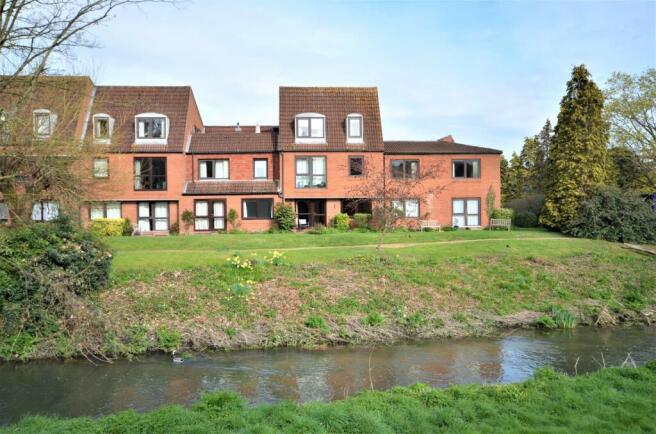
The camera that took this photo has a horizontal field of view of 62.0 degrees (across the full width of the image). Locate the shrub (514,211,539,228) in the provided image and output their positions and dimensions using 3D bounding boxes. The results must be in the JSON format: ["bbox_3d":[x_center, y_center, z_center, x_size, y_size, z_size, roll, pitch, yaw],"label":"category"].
[{"bbox_3d":[14.197,0.179,39.000,1.700,1.300,1.500,0,1,0],"label":"shrub"}]

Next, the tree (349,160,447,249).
[{"bbox_3d":[3.110,-0.559,24.400,4.300,3.950,4.000,0,1,0],"label":"tree"}]

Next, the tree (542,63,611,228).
[{"bbox_3d":[16.500,-4.685,36.500,4.500,11.000,4.400,0,1,0],"label":"tree"}]

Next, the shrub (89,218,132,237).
[{"bbox_3d":[-13.282,0.641,33.300,2.650,1.100,1.200,0,1,0],"label":"shrub"}]

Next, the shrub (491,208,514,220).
[{"bbox_3d":[11.970,0.144,37.300,1.500,1.450,1.200,0,1,0],"label":"shrub"}]

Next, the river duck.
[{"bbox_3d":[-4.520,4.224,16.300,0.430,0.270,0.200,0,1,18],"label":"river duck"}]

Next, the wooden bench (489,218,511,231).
[{"bbox_3d":[11.471,0.544,36.200,1.300,0.850,0.600,0,1,0],"label":"wooden bench"}]

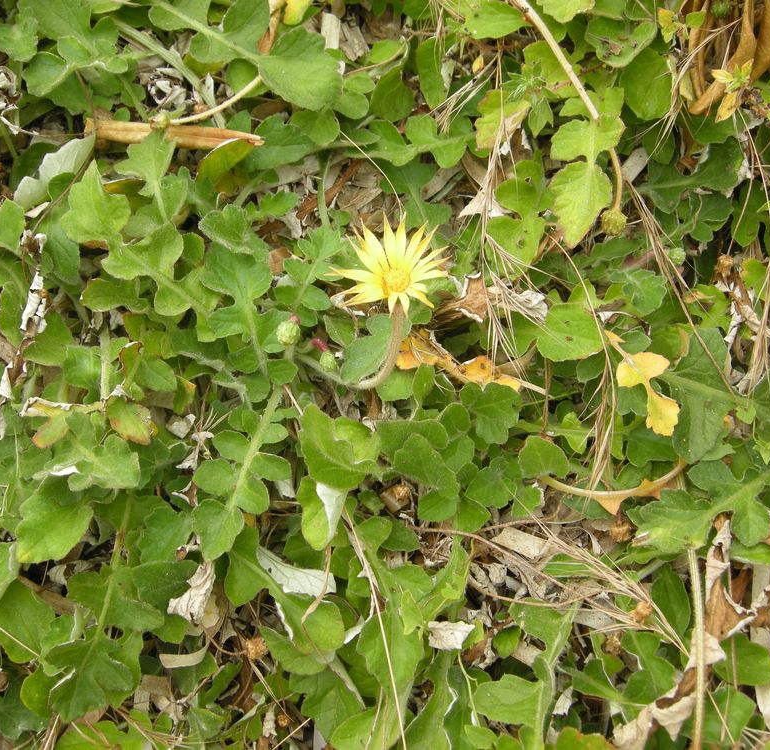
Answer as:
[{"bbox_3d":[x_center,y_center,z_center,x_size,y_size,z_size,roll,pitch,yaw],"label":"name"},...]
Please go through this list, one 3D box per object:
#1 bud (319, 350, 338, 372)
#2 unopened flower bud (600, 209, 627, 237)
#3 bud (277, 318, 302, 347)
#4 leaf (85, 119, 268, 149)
[{"bbox_3d":[-0.027,-0.006,0.488,0.008,0.011,0.008,-14,27,7],"label":"bud"},{"bbox_3d":[0.117,-0.078,0.515,0.013,0.013,0.013,5,34,-3],"label":"unopened flower bud"},{"bbox_3d":[-0.046,-0.020,0.482,0.011,0.011,0.012,15,96,-2],"label":"bud"},{"bbox_3d":[-0.116,-0.133,0.561,0.098,0.007,0.013,6,62,3],"label":"leaf"}]

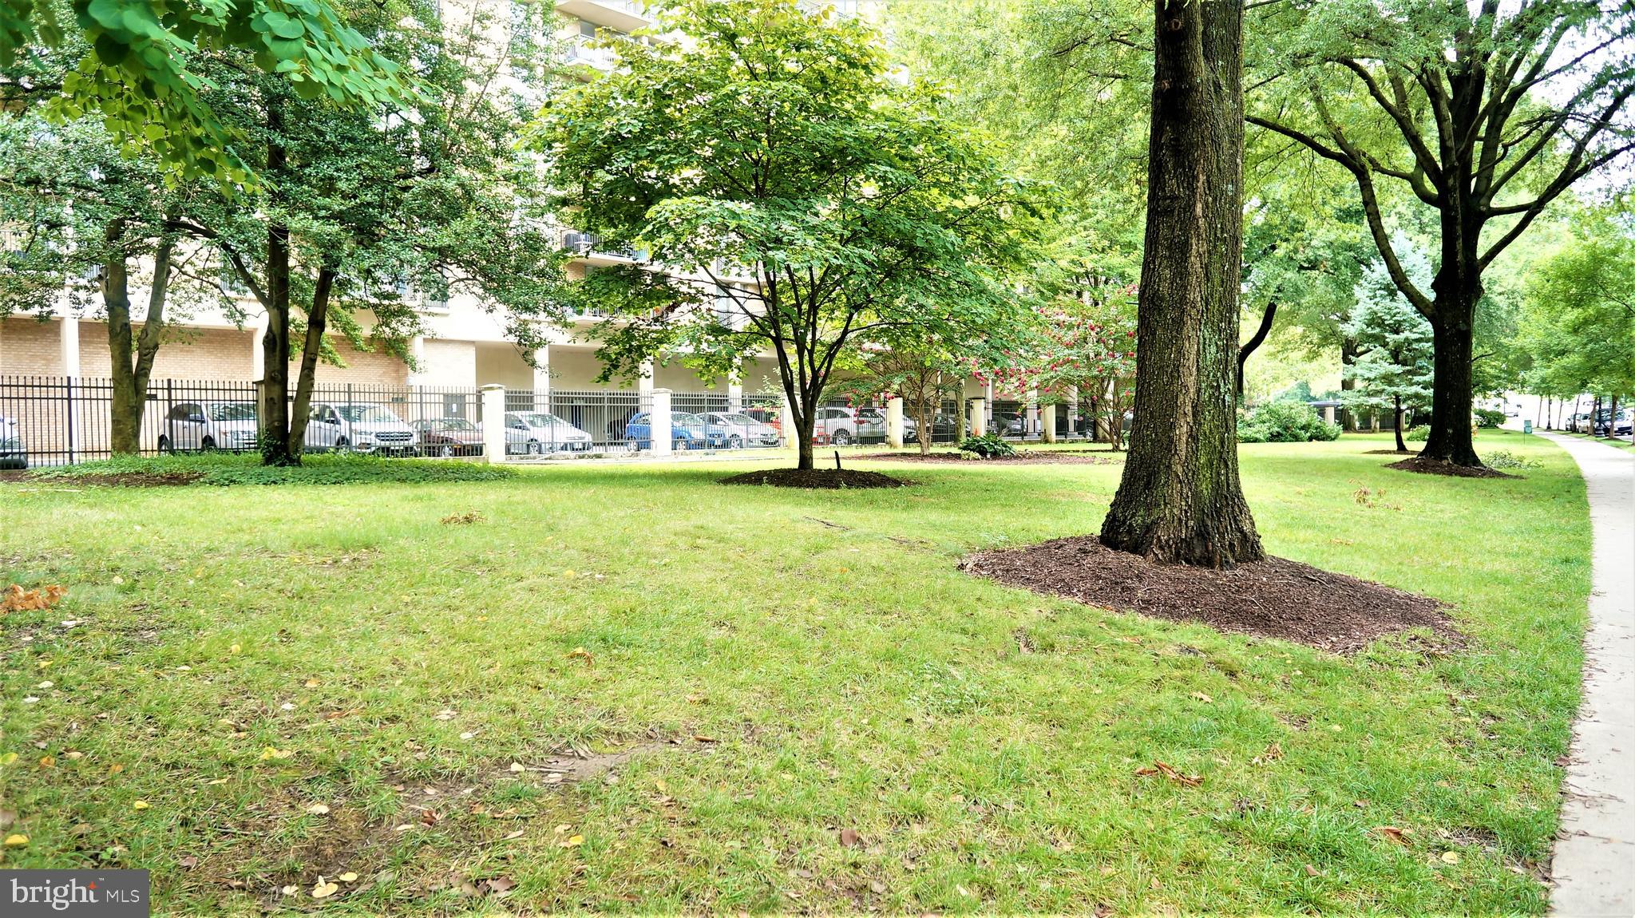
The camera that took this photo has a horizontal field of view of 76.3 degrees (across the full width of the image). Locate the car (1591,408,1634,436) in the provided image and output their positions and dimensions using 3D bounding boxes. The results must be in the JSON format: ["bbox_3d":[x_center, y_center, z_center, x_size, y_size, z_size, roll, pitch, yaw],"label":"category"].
[{"bbox_3d":[48.555,-2.283,63.500,1.820,1.700,4.600,1,3,33],"label":"car"}]

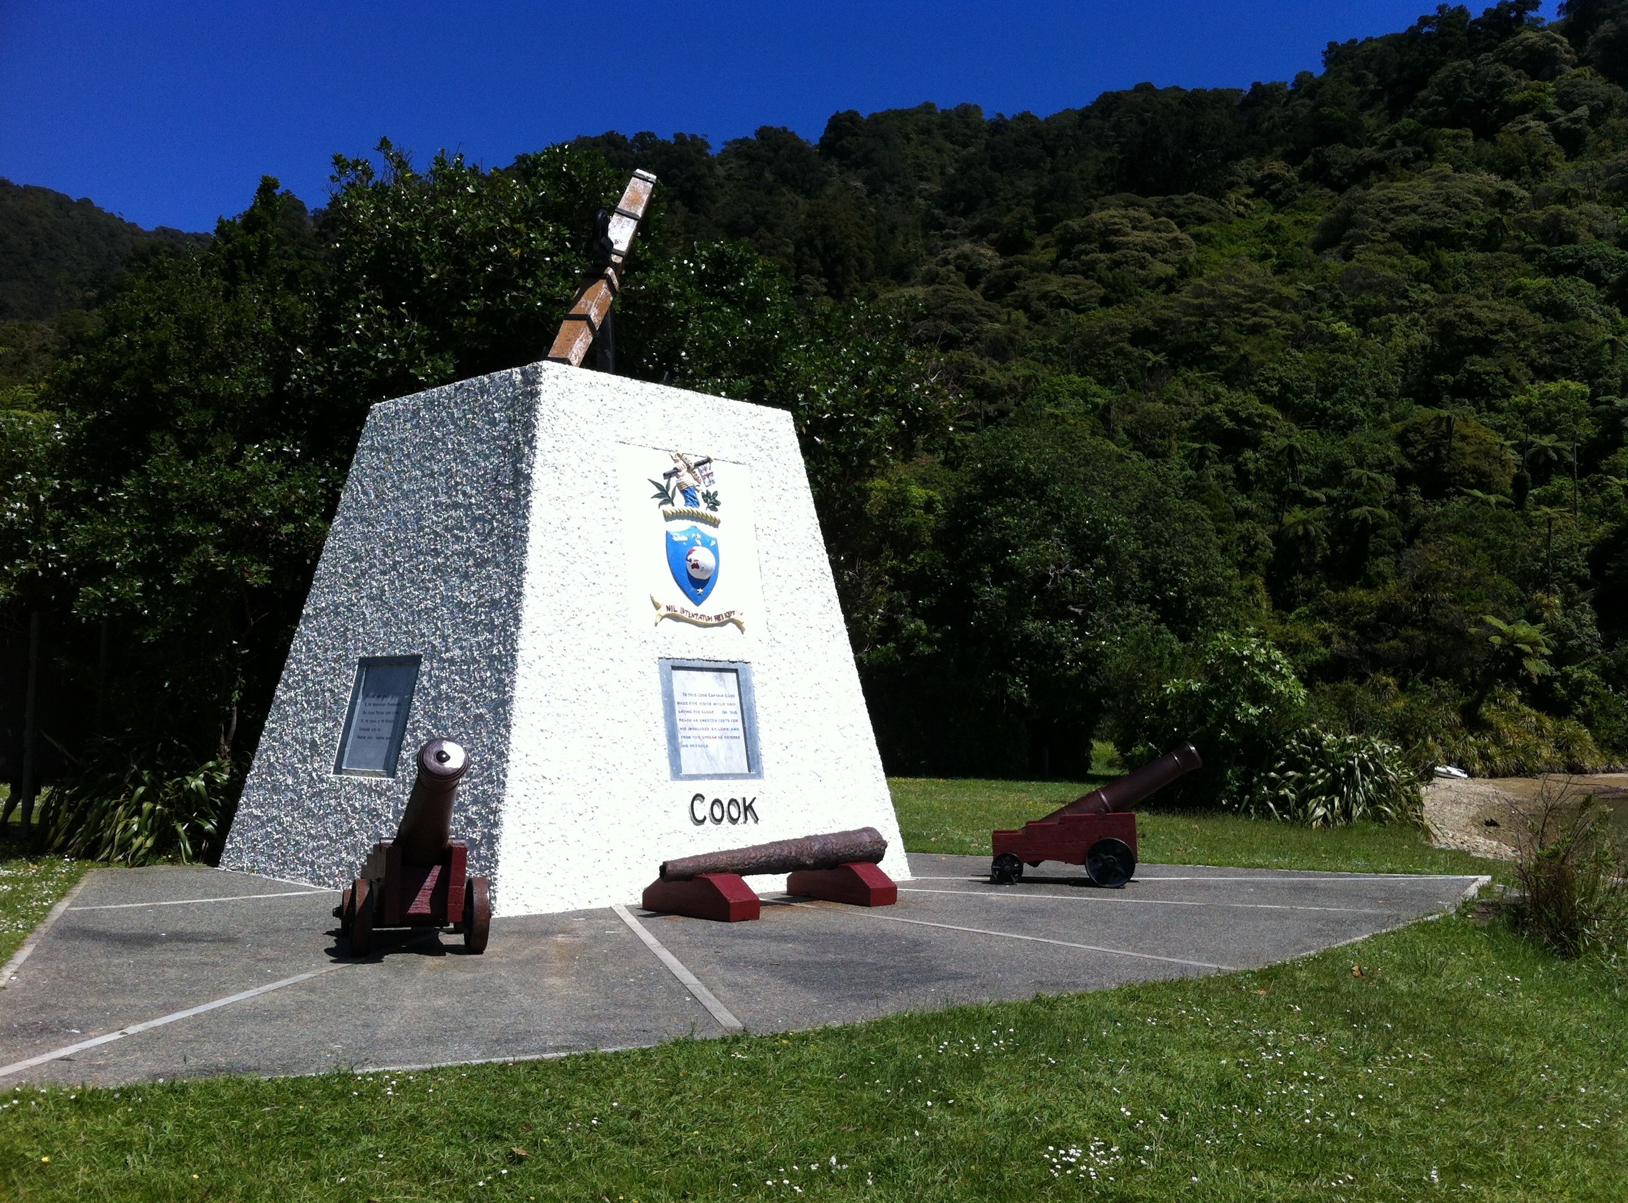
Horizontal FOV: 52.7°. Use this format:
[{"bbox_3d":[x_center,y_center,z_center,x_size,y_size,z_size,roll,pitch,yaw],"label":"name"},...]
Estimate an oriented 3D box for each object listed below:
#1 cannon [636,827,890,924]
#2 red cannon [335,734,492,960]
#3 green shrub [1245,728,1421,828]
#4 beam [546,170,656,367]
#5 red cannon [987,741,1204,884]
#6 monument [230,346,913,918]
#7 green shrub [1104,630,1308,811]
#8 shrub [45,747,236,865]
[{"bbox_3d":[-0.262,2.187,13.444,2.487,0.611,1.060,5,-5,-44],"label":"cannon"},{"bbox_3d":[-2.484,1.522,10.347,0.820,1.346,1.901,3,-4,-21],"label":"red cannon"},{"bbox_3d":[7.934,2.635,25.103,2.600,1.500,2.200,0,-4,18],"label":"green shrub"},{"bbox_3d":[-1.836,-2.950,14.515,0.240,2.360,0.250,14,-34,3],"label":"beam"},{"bbox_3d":[2.748,2.018,15.810,1.983,1.386,0.815,0,-4,20],"label":"red cannon"},{"bbox_3d":[-2.338,0.354,15.863,4.672,4.506,4.672,5,-5,-44],"label":"monument"},{"bbox_3d":[6.697,2.054,28.040,3.500,3.100,3.000,0,-4,13],"label":"green shrub"},{"bbox_3d":[-6.505,1.940,15.975,1.850,1.120,1.300,3,-4,-22],"label":"shrub"}]

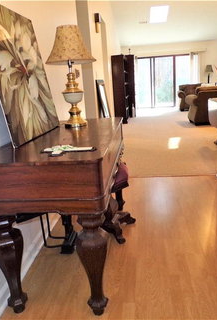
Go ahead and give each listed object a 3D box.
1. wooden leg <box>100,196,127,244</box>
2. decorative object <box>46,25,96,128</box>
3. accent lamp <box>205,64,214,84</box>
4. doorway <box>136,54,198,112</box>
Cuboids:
[{"bbox_3d":[0.038,0.428,2.164,0.171,0.350,0.158,-1,15,8],"label":"wooden leg"},{"bbox_3d":[-0.273,-0.620,2.225,0.384,0.717,0.384,-1,15,8],"label":"decorative object"},{"bbox_3d":[3.330,-2.808,9.756,0.275,0.634,0.275,-1,15,8],"label":"accent lamp"},{"bbox_3d":[2.303,-3.064,11.725,2.400,2.003,0.130,-1,15,8],"label":"doorway"}]

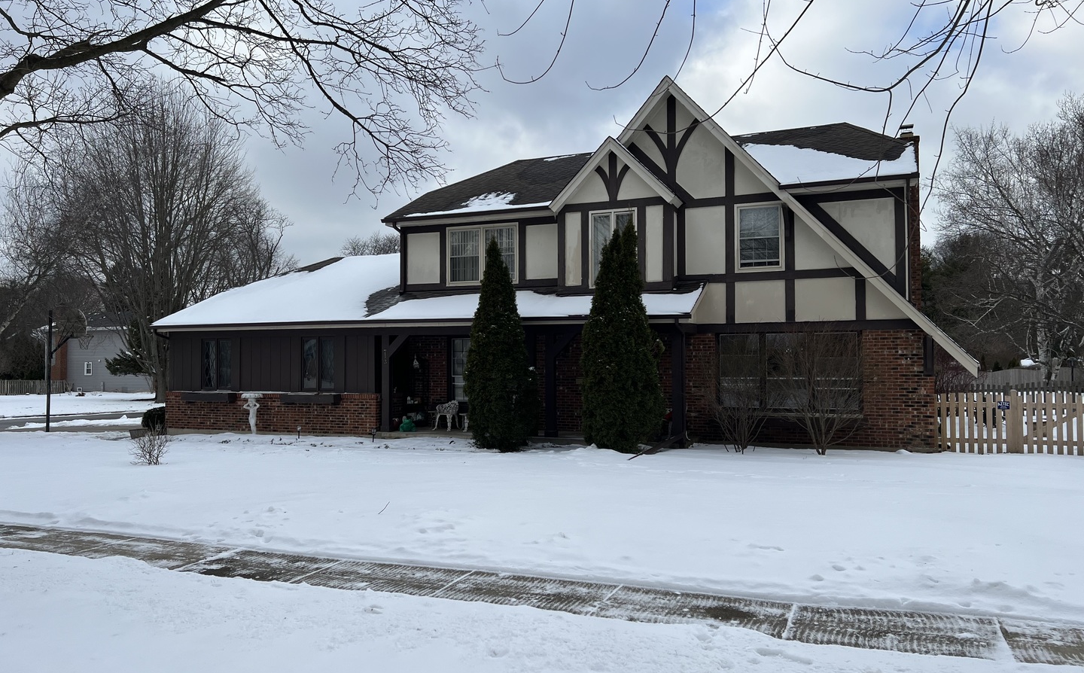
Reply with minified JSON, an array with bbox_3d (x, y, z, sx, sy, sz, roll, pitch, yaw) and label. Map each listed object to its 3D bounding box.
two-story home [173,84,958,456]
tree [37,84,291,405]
[{"bbox_3d":[1.064,-1.569,23.415,19.450,8.130,12.050,-1,-2,23],"label":"two-story home"},{"bbox_3d":[-19.550,-4.915,42.000,12.800,16.400,12.500,0,-1,0],"label":"tree"}]

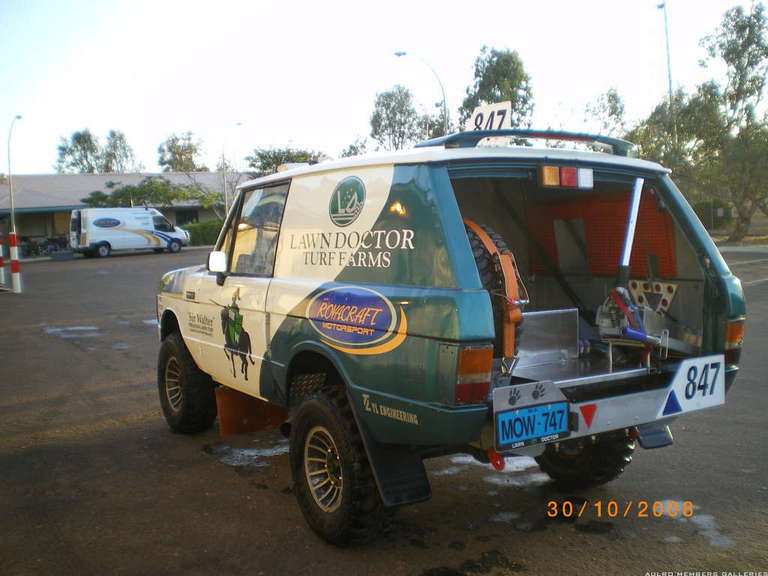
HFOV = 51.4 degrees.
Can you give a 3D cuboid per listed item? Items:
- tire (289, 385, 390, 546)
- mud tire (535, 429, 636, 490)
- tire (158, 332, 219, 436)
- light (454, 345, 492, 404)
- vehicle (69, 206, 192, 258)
[{"bbox_3d":[-0.209,0.891,4.009,0.270,0.775,0.775,-3,5,-31],"label":"tire"},{"bbox_3d":[1.154,0.817,4.828,0.270,0.775,0.775,-3,5,-31],"label":"mud tire"},{"bbox_3d":[-1.521,0.735,6.178,0.270,0.775,0.775,-3,5,-31],"label":"tire"},{"bbox_3d":[0.330,0.335,3.091,0.150,0.215,0.070,-3,5,-31],"label":"light"},{"bbox_3d":[-12.450,-2.790,39.600,5.500,2.320,2.030,-5,5,-35],"label":"vehicle"}]

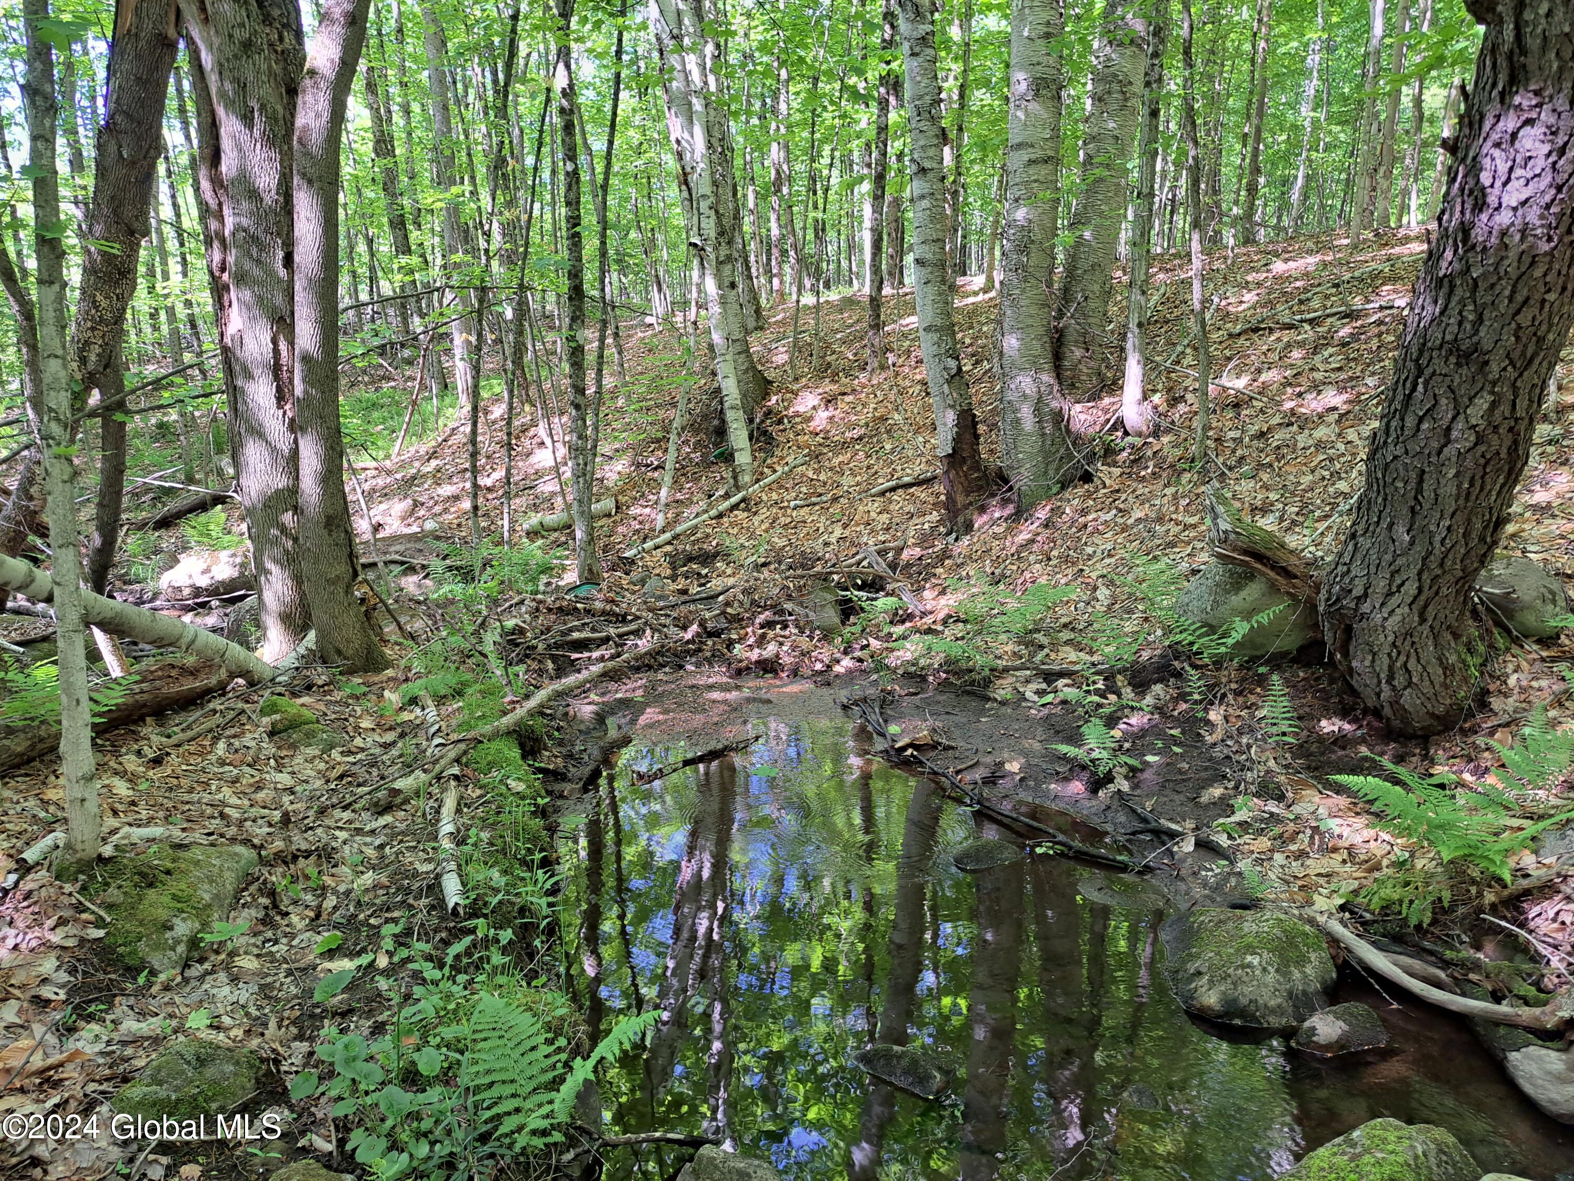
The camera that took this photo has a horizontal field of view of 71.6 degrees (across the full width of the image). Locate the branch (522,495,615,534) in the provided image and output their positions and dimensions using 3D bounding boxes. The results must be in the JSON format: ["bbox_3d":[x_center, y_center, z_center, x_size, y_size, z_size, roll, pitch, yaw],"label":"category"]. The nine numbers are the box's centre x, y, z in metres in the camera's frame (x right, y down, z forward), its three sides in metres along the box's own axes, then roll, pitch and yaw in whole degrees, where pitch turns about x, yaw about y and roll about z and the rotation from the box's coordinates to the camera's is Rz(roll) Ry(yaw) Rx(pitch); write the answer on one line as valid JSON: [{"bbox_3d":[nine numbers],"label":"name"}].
[{"bbox_3d":[-2.100,-0.722,10.500,0.893,0.160,0.160,-11,11,0],"label":"branch"}]

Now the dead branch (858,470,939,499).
[{"bbox_3d":[0.911,-0.849,8.800,0.713,0.055,0.055,-17,16,-16],"label":"dead branch"}]

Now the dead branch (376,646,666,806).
[{"bbox_3d":[-1.046,0.516,5.035,0.170,0.130,3.037,2,7,12],"label":"dead branch"}]

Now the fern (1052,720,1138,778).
[{"bbox_3d":[1.335,0.689,4.729,0.370,0.220,0.300,2,10,10],"label":"fern"}]

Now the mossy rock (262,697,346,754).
[{"bbox_3d":[-1.840,0.505,4.150,0.310,0.150,0.270,-5,12,-24],"label":"mossy rock"}]

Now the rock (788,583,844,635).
[{"bbox_3d":[0.175,0.107,6.350,0.290,0.270,0.270,1,11,2],"label":"rock"}]

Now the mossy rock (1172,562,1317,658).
[{"bbox_3d":[2.490,0.128,5.902,0.750,0.460,0.580,4,10,22],"label":"mossy rock"}]

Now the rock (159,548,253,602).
[{"bbox_3d":[-4.347,-0.115,8.200,0.720,0.320,0.550,-6,12,-28],"label":"rock"}]

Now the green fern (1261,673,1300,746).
[{"bbox_3d":[2.216,0.528,4.904,0.175,0.310,0.130,4,10,22],"label":"green fern"}]

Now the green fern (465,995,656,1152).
[{"bbox_3d":[-0.441,0.938,2.120,0.350,0.220,0.230,-2,11,-13],"label":"green fern"}]

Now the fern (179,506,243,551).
[{"bbox_3d":[-5.015,-0.530,9.500,0.520,0.350,0.450,-6,12,-27],"label":"fern"}]

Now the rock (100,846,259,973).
[{"bbox_3d":[-1.586,0.815,2.823,0.360,0.170,0.420,-5,11,-28],"label":"rock"}]

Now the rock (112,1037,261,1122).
[{"bbox_3d":[-1.172,0.960,2.138,0.270,0.125,0.200,-3,10,-20],"label":"rock"}]

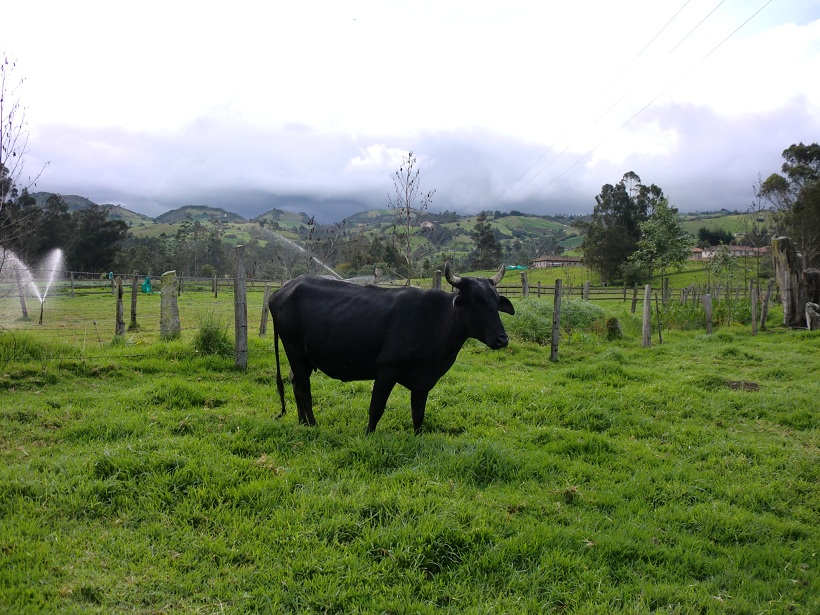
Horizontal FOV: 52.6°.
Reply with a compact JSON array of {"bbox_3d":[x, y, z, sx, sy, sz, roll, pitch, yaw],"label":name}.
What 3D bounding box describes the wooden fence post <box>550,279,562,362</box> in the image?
[{"bbox_3d":[2.329,0.215,13.200,0.110,1.321,0.110,3,3,0],"label":"wooden fence post"}]

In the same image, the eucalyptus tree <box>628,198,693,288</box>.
[{"bbox_3d":[11.179,-2.477,37.000,2.800,4.775,2.600,0,3,0],"label":"eucalyptus tree"}]

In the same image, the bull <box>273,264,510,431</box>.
[{"bbox_3d":[-0.240,0.378,7.427,2.200,1.540,0.680,2,3,29],"label":"bull"}]

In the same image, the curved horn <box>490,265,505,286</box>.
[{"bbox_3d":[0.740,-0.268,7.050,0.120,0.190,0.090,-3,4,-45],"label":"curved horn"}]

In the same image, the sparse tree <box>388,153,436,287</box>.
[{"bbox_3d":[0.022,-3.495,36.000,2.100,6.643,2.000,0,3,0],"label":"sparse tree"}]

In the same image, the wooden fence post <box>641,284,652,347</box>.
[{"bbox_3d":[4.570,0.164,16.000,0.150,1.177,0.150,0,3,0],"label":"wooden fence post"}]

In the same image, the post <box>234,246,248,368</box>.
[{"bbox_3d":[-2.477,-0.004,12.200,0.165,1.817,0.165,0,3,0],"label":"post"}]

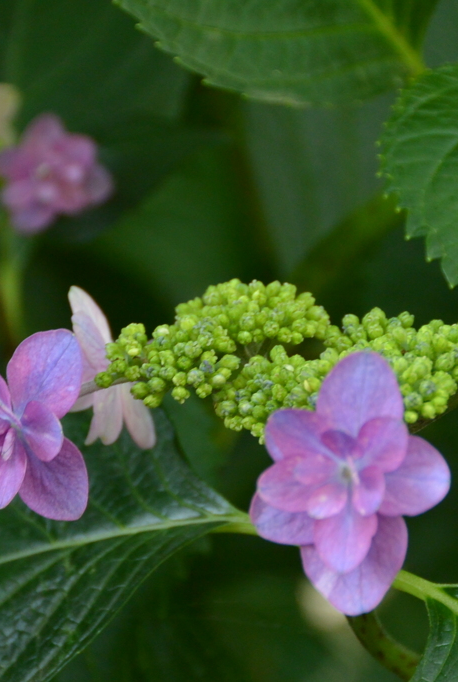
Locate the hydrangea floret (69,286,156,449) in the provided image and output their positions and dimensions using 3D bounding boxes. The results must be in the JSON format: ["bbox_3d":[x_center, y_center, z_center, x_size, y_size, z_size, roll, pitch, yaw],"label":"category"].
[{"bbox_3d":[-0.027,0.006,1.360,0.019,0.038,0.036,-20,3,31],"label":"hydrangea floret"}]

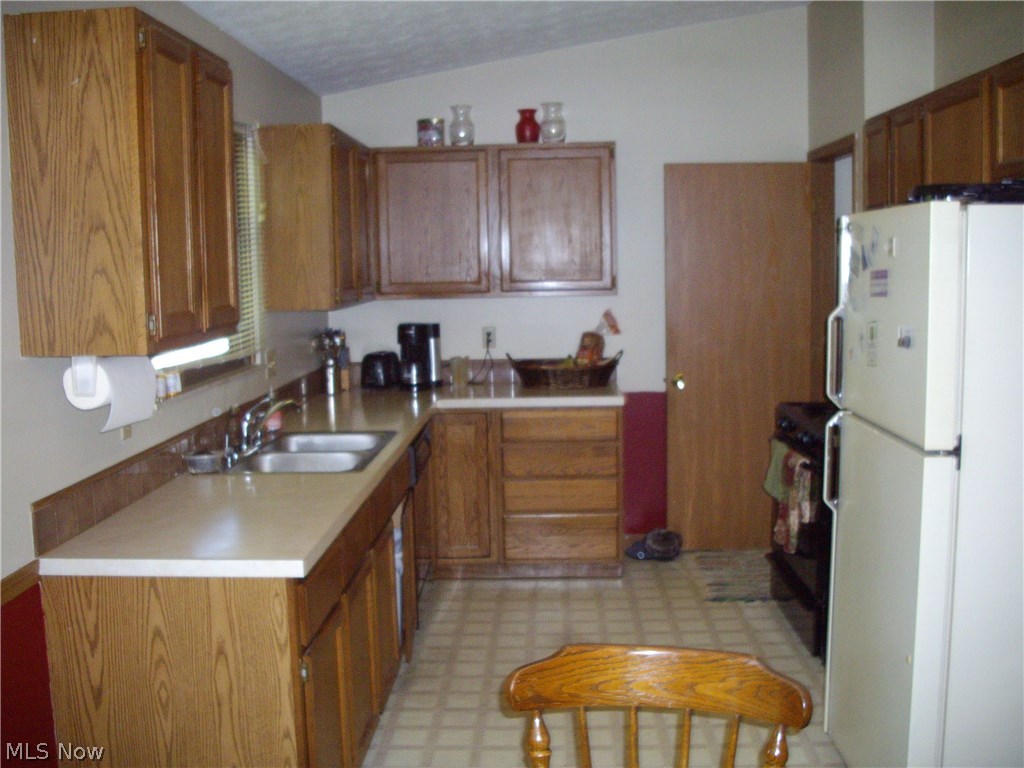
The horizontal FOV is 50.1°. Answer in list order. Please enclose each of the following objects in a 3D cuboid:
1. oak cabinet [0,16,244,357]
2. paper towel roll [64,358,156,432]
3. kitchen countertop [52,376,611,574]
[{"bbox_3d":[-0.960,-0.491,2.829,0.319,0.769,0.700,0,7,3],"label":"oak cabinet"},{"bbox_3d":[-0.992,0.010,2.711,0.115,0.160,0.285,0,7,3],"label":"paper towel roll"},{"bbox_3d":[-0.281,0.227,4.238,1.544,0.043,3.369,0,7,3],"label":"kitchen countertop"}]

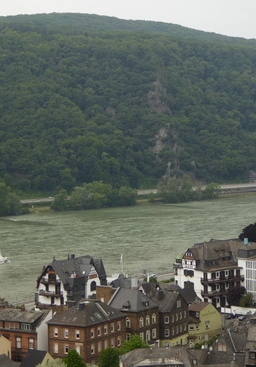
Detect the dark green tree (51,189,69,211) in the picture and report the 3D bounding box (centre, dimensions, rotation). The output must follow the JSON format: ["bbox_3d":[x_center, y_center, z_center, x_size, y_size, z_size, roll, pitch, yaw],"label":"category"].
[{"bbox_3d":[-54.860,13.630,753.000,14.740,18.260,14.000,0,2,0],"label":"dark green tree"}]

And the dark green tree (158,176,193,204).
[{"bbox_3d":[45.950,6.400,885.000,34.160,25.310,26.000,0,2,0],"label":"dark green tree"}]

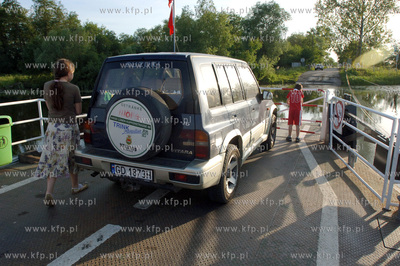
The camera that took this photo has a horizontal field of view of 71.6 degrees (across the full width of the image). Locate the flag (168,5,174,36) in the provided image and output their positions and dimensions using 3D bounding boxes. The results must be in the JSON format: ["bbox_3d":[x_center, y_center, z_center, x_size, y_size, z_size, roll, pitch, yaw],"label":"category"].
[{"bbox_3d":[-0.720,-2.840,7.000,0.150,0.670,0.100,-2,12,-6],"label":"flag"}]

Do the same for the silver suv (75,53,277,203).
[{"bbox_3d":[0.118,-0.291,4.538,1.740,1.690,4.130,5,13,25],"label":"silver suv"}]

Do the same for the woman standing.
[{"bbox_3d":[-1.665,-0.019,3.357,0.520,1.660,0.560,3,12,17],"label":"woman standing"}]

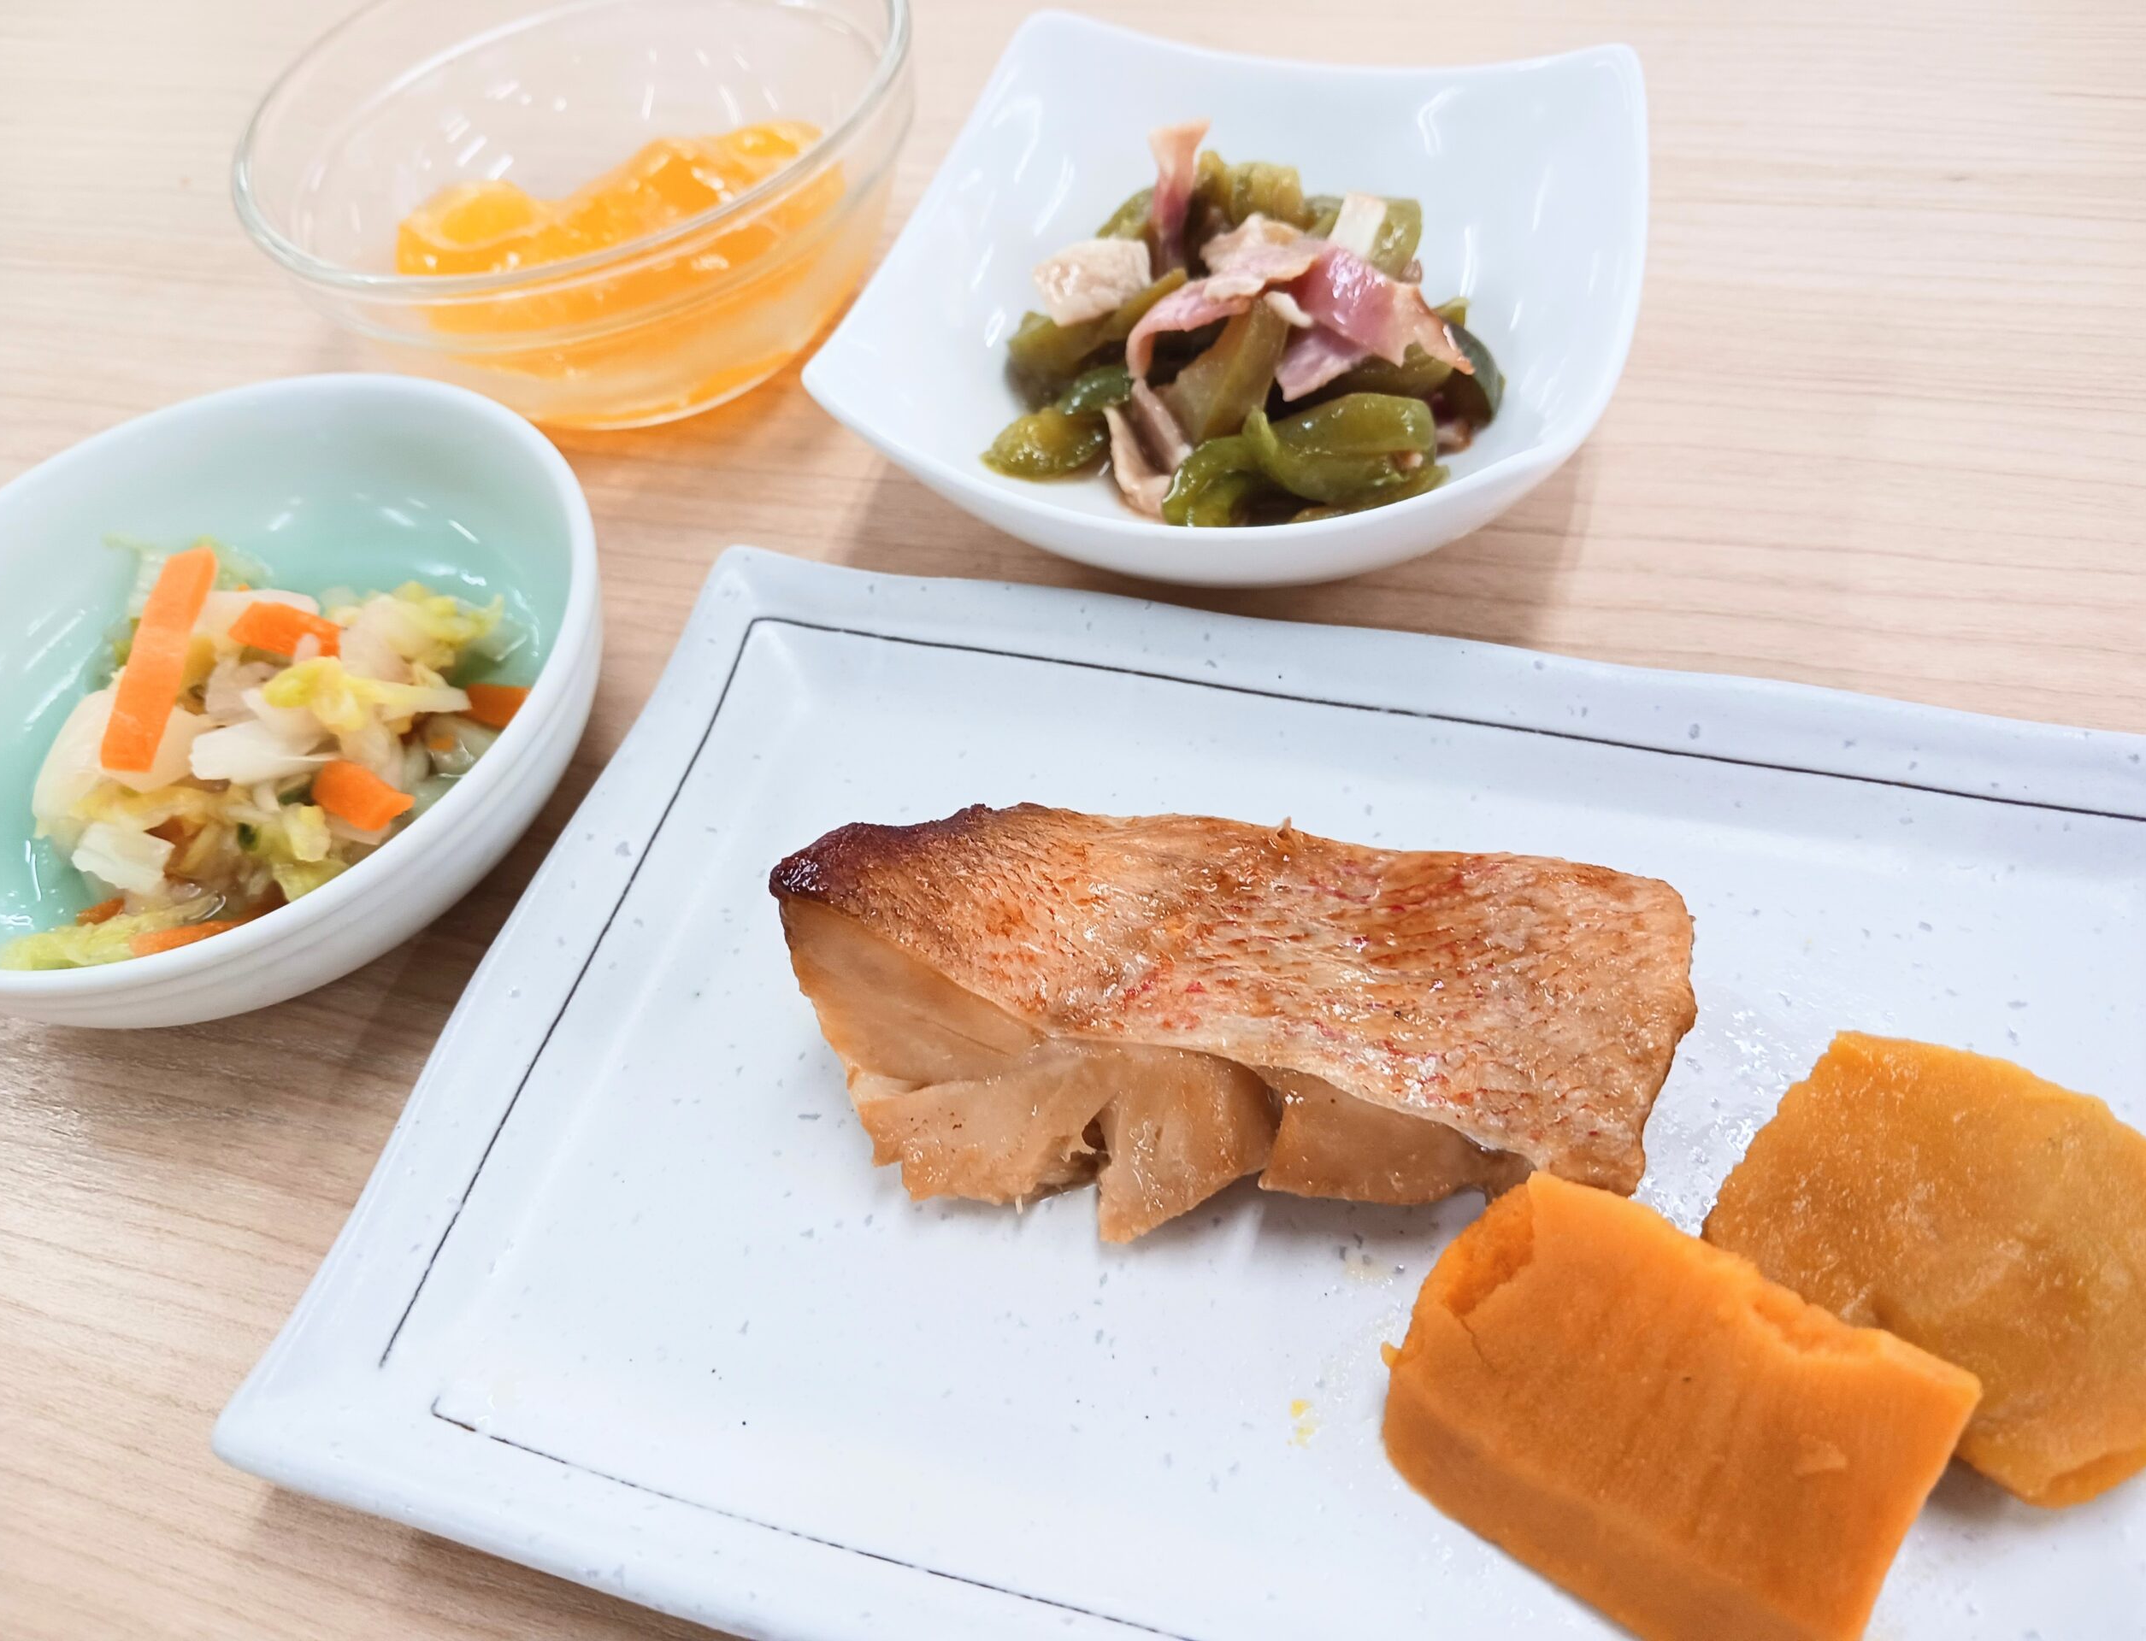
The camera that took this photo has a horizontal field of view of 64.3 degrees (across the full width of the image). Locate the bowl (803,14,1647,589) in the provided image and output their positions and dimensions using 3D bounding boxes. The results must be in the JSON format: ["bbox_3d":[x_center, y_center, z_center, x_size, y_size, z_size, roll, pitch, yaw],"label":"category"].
[{"bbox_3d":[0.027,-0.076,0.270,0.116,0.047,0.116,11,56,18],"label":"bowl"}]

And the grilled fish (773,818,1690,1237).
[{"bbox_3d":[0.017,0.023,0.199,0.108,0.025,0.049,4,54,13],"label":"grilled fish"}]

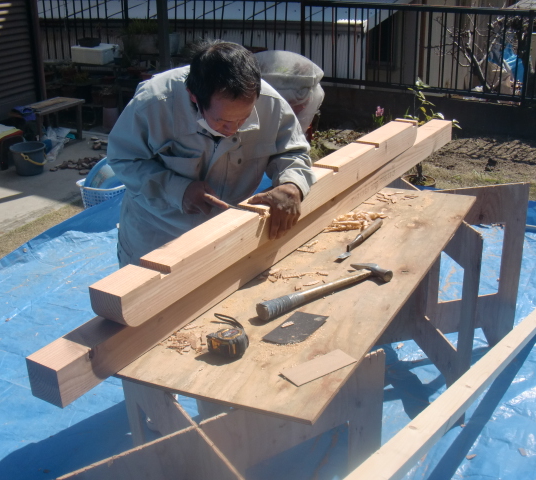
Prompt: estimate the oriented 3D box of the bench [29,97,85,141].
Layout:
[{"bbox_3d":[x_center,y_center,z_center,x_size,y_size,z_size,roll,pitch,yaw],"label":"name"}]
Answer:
[{"bbox_3d":[-1.908,-1.007,6.184,0.310,0.370,0.600,10,26,26],"label":"bench"}]

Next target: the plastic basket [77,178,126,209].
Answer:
[{"bbox_3d":[-1.065,-0.272,4.600,0.420,0.210,0.390,-1,23,1],"label":"plastic basket"}]

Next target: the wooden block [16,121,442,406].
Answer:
[{"bbox_3d":[0.179,-0.110,2.362,0.090,0.090,2.381,13,27,30],"label":"wooden block"}]

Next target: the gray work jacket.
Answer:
[{"bbox_3d":[-0.176,-0.230,2.110,0.560,0.570,0.420,-14,44,-27],"label":"gray work jacket"}]

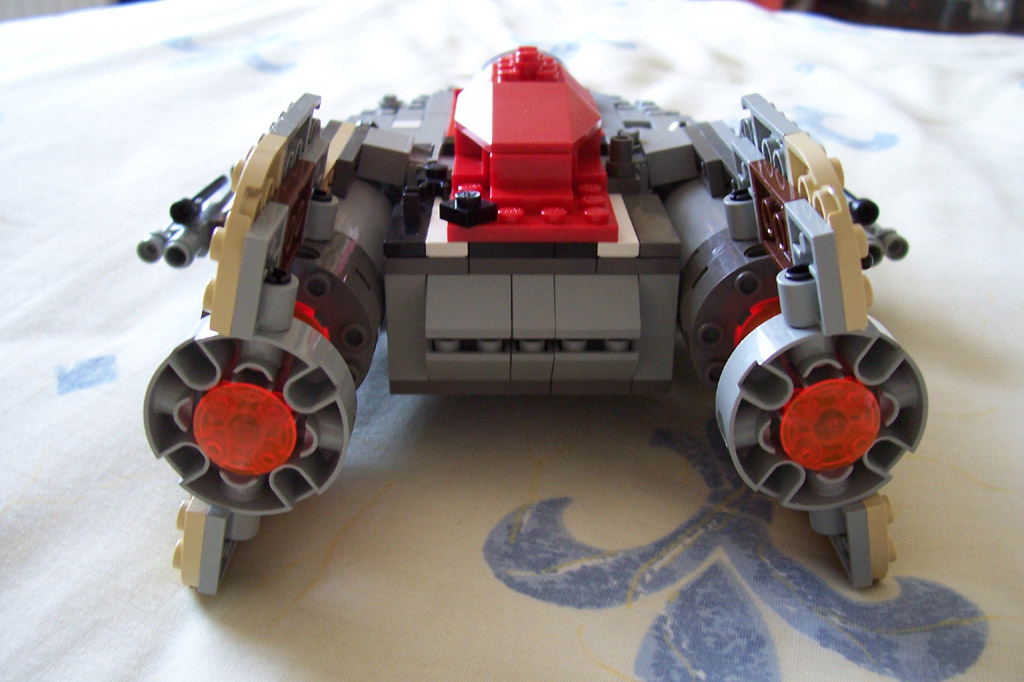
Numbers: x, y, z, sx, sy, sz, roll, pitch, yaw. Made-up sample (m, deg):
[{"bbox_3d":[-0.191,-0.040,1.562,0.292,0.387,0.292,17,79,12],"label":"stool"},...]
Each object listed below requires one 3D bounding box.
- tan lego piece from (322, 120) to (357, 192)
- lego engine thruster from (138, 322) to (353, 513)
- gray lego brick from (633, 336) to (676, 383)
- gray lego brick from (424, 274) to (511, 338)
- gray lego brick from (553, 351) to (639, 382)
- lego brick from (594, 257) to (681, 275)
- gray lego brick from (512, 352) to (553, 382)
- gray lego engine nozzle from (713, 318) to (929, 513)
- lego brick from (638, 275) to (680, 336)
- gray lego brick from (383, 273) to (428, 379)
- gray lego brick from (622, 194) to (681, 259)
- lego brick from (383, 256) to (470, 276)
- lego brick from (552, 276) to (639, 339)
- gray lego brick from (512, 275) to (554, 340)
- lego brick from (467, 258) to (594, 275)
[{"bbox_3d":[-0.038,-0.040,0.213,0.003,0.009,0.034,12,24,-6],"label":"tan lego piece"},{"bbox_3d":[-0.042,0.012,0.157,0.032,0.032,0.010,0,24,-1],"label":"lego engine thruster"},{"bbox_3d":[0.028,0.001,0.195,0.008,0.010,0.010,0,24,-1],"label":"gray lego brick"},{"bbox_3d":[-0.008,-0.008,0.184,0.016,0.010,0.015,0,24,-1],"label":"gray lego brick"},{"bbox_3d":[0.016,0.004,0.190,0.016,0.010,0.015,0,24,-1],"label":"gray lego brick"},{"bbox_3d":[0.024,-0.017,0.190,0.016,0.003,0.016,0,24,-1],"label":"lego brick"},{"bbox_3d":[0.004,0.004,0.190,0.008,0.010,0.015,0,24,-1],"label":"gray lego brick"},{"bbox_3d":[0.050,0.011,0.158,0.032,0.032,0.010,0,24,-1],"label":"gray lego engine nozzle"},{"bbox_3d":[0.028,-0.009,0.191,0.008,0.012,0.010,0,24,-1],"label":"lego brick"},{"bbox_3d":[-0.020,-0.004,0.192,0.008,0.022,0.010,0,24,-1],"label":"gray lego brick"},{"bbox_3d":[0.028,-0.024,0.196,0.008,0.003,0.032,0,24,-1],"label":"gray lego brick"},{"bbox_3d":[-0.016,-0.017,0.188,0.016,0.003,0.013,0,24,-1],"label":"lego brick"},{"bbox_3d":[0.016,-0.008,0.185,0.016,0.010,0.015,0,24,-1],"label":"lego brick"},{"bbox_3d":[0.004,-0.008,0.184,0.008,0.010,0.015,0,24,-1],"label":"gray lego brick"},{"bbox_3d":[0.004,-0.017,0.189,0.024,0.003,0.014,0,24,-1],"label":"lego brick"}]

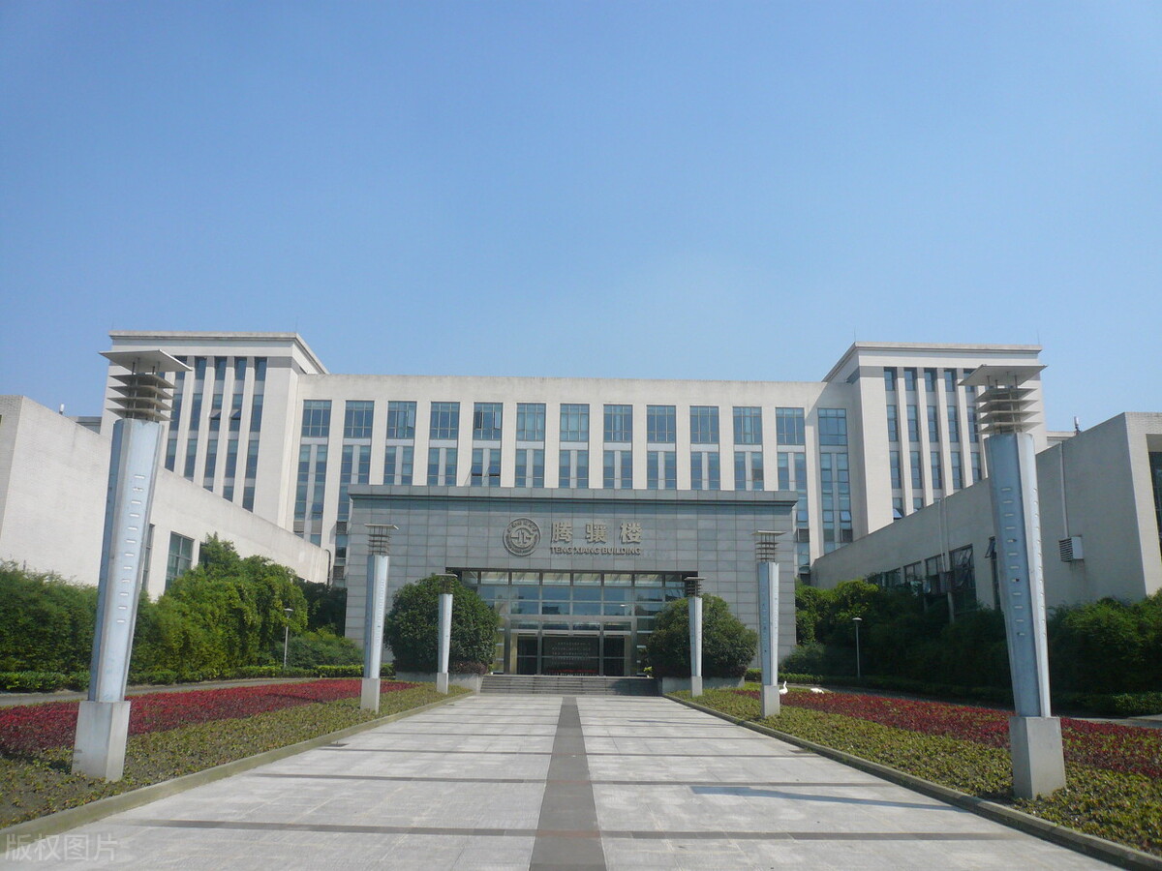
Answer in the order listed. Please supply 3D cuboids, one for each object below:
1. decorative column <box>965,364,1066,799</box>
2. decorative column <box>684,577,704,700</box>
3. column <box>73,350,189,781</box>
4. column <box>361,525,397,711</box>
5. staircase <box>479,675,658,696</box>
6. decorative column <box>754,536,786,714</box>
[{"bbox_3d":[5.651,1.806,12.065,0.855,5.402,0.855,1,-14,0],"label":"decorative column"},{"bbox_3d":[5.320,9.321,43.245,0.855,5.402,0.855,1,-14,0],"label":"decorative column"},{"bbox_3d":[-5.883,1.619,12.059,0.855,5.402,0.855,1,-14,0],"label":"column"},{"bbox_3d":[-6.024,5.379,27.660,0.855,5.402,0.855,1,-14,0],"label":"column"},{"bbox_3d":[-0.498,12.884,48.337,9.000,0.860,1.800,1,-14,0],"label":"staircase"},{"bbox_3d":[5.564,5.570,27.678,0.855,5.402,0.855,1,-14,0],"label":"decorative column"}]

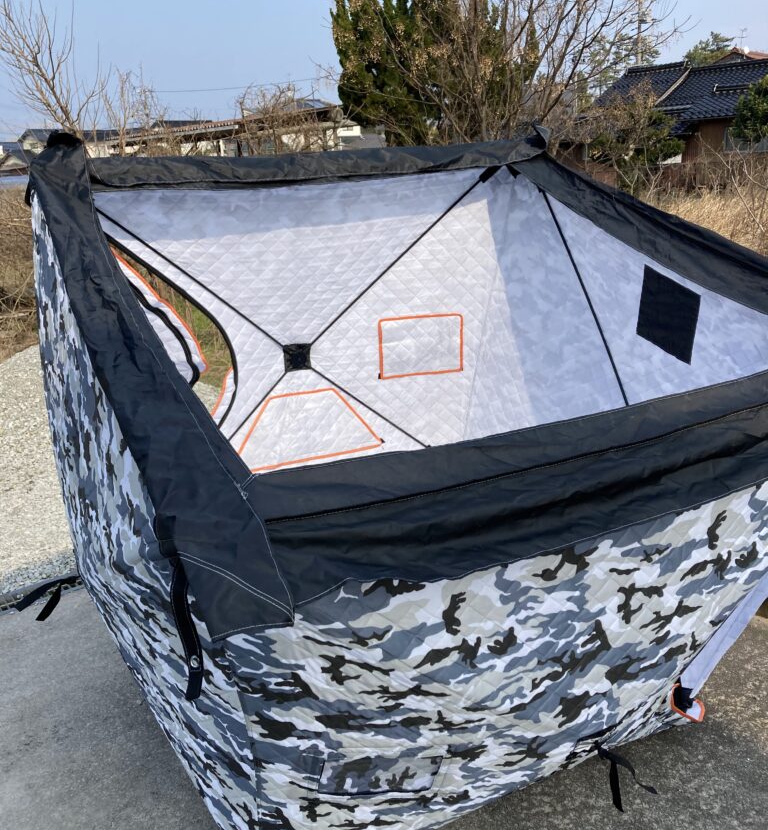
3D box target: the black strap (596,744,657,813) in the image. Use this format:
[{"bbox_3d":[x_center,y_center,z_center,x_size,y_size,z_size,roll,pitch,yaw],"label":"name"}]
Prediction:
[{"bbox_3d":[0.479,0.733,1.667,0.090,0.110,0.110,-9,19,-27],"label":"black strap"}]

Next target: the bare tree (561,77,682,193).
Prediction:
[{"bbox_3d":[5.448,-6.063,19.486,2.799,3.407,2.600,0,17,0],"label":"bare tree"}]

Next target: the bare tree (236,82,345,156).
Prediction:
[{"bbox_3d":[-1.711,-4.553,15.431,1.920,3.025,1.800,0,17,0],"label":"bare tree"}]

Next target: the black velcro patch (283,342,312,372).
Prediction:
[{"bbox_3d":[-0.364,-0.242,3.500,0.120,0.118,0.030,-8,18,-19],"label":"black velcro patch"}]

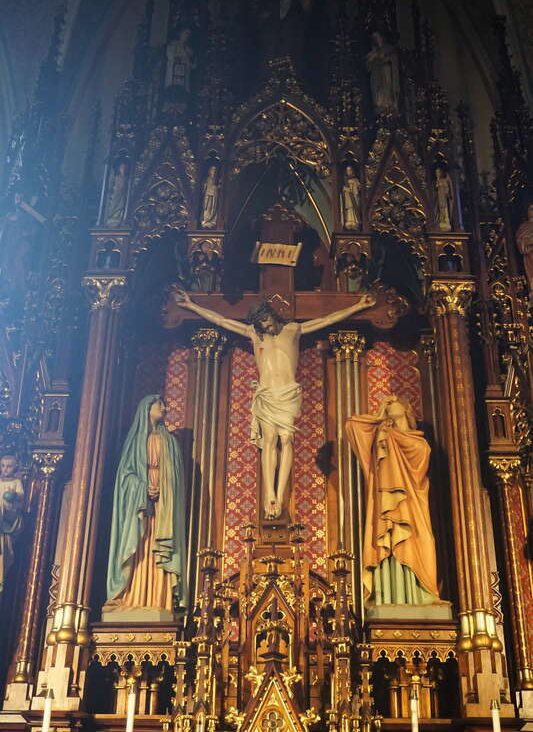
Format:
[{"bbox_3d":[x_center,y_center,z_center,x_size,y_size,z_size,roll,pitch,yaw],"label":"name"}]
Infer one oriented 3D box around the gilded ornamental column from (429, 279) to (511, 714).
[{"bbox_3d":[1.490,0.828,7.613,0.350,3.380,0.320,1,-30,0],"label":"gilded ornamental column"}]

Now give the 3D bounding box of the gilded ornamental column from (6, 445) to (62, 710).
[{"bbox_3d":[-1.542,1.418,6.883,0.205,1.769,0.205,1,-29,0],"label":"gilded ornamental column"}]

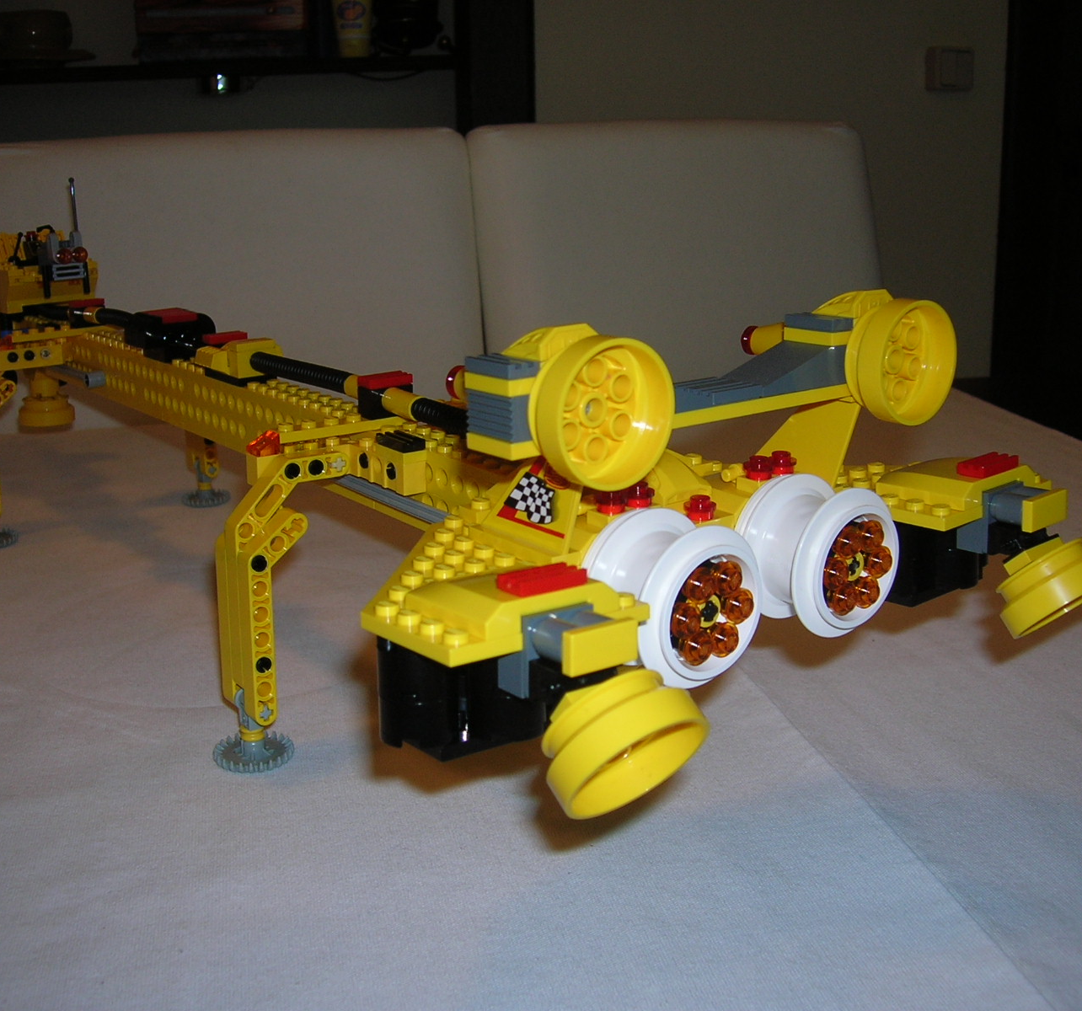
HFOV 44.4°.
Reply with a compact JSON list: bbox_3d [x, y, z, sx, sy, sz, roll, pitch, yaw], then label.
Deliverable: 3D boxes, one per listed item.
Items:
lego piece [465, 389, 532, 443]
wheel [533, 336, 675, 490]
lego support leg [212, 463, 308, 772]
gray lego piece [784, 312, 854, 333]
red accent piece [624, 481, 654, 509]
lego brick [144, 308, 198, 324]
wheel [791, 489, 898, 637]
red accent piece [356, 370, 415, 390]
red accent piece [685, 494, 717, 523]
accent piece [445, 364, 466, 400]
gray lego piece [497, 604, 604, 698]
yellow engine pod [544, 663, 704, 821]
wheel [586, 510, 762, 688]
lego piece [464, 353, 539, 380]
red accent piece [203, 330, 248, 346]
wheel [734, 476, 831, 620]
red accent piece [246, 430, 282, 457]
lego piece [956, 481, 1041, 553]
[{"bbox_3d":[-0.008,-0.019,0.272,0.008,0.010,0.016,-11,17,-35],"label":"lego piece"},{"bbox_3d":[0.011,-0.019,0.264,0.030,0.030,0.013,-11,17,-35],"label":"wheel"},{"bbox_3d":[-0.089,0.033,0.410,0.030,0.095,0.025,-10,18,-36],"label":"lego support leg"},{"bbox_3d":[0.071,-0.046,0.336,0.008,0.003,0.016,-12,19,-35],"label":"gray lego piece"},{"bbox_3d":[0.023,-0.002,0.313,0.008,0.005,0.008,-2,14,0],"label":"red accent piece"},{"bbox_3d":[-0.162,-0.083,0.580,0.016,0.003,0.024,-13,19,-35],"label":"lego brick"},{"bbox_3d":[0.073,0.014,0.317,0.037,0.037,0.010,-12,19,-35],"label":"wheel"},{"bbox_3d":[-0.051,-0.041,0.433,0.016,0.003,0.008,-12,17,-36],"label":"red accent piece"},{"bbox_3d":[0.039,0.001,0.322,0.008,0.005,0.008,-2,14,0],"label":"red accent piece"},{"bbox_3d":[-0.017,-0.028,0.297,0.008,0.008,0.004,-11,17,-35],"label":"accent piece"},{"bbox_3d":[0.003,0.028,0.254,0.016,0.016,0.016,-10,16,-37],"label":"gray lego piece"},{"bbox_3d":[0.014,0.042,0.241,0.030,0.030,0.015,-12,55,-35],"label":"yellow engine pod"},{"bbox_3d":[0.029,0.020,0.293,0.037,0.037,0.025,-12,17,-36],"label":"wheel"},{"bbox_3d":[-0.008,-0.028,0.273,0.008,0.003,0.016,-12,17,-36],"label":"lego piece"},{"bbox_3d":[-0.127,-0.067,0.533,0.016,0.003,0.008,-12,17,-36],"label":"red accent piece"},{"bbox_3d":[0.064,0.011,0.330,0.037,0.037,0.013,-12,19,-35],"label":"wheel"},{"bbox_3d":[-0.085,-0.018,0.406,0.008,0.006,0.008,-12,17,-36],"label":"red accent piece"},{"bbox_3d":[0.124,0.004,0.352,0.016,0.016,0.019,-15,19,-35],"label":"lego piece"}]

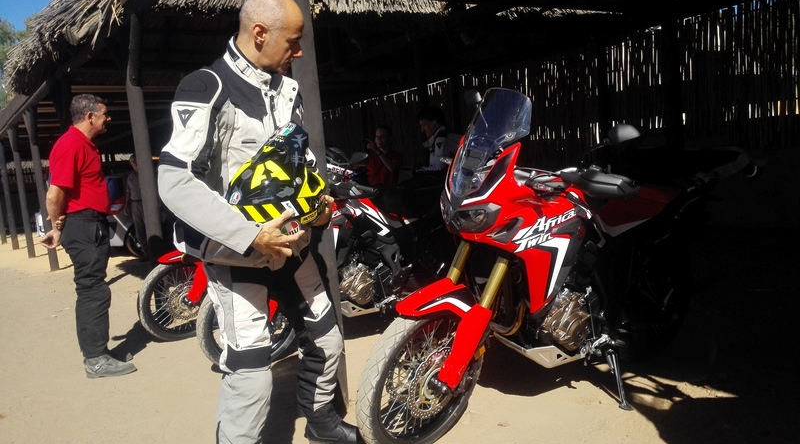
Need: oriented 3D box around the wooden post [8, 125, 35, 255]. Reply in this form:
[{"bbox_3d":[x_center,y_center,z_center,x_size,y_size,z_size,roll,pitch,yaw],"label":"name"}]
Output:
[{"bbox_3d":[-7.411,-0.587,11.682,0.160,2.600,0.160,-8,6,-37],"label":"wooden post"}]

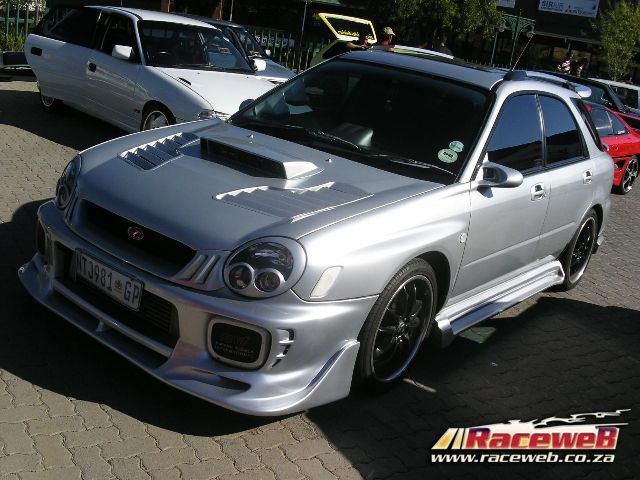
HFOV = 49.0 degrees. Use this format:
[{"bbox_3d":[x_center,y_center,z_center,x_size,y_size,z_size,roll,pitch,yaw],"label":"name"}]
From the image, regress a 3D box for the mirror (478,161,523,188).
[{"bbox_3d":[0.886,-0.322,3.432,0.220,0.130,0.140,20,19,34],"label":"mirror"}]

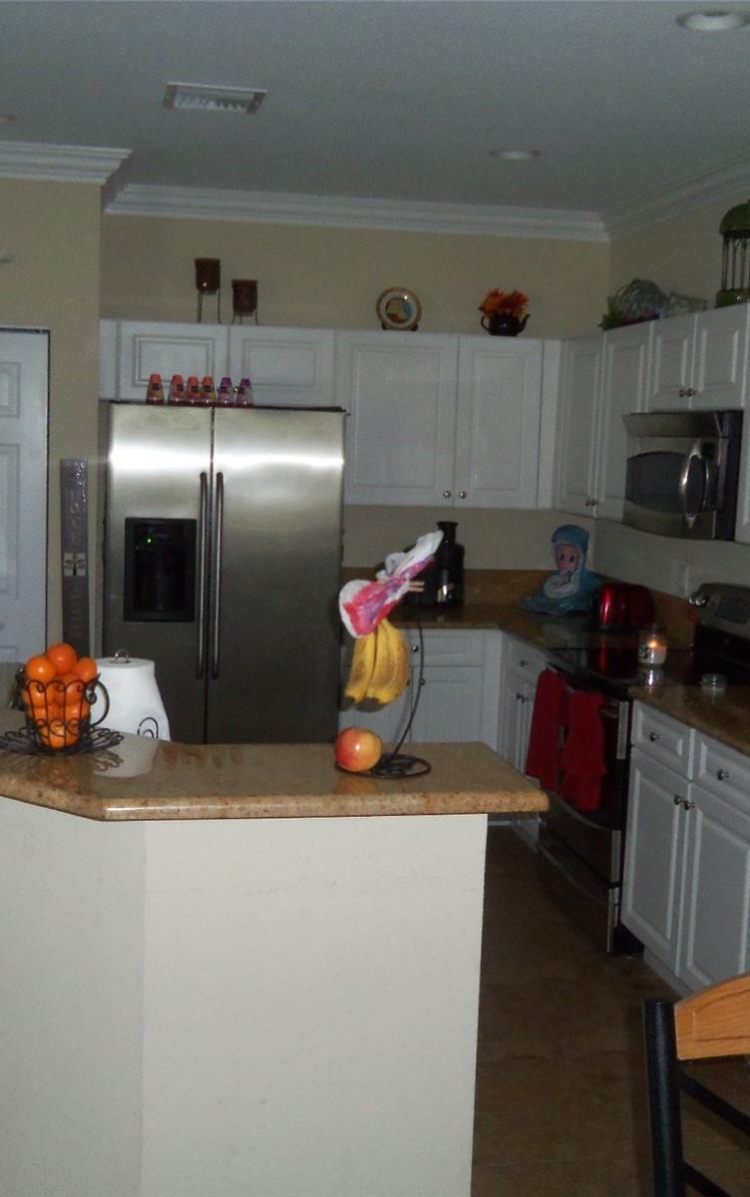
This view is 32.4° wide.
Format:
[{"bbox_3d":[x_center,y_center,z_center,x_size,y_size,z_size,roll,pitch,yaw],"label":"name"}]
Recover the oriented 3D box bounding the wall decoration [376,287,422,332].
[{"bbox_3d":[0.109,-1.296,5.828,0.212,0.210,0.060,0,7,-11],"label":"wall decoration"}]

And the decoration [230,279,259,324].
[{"bbox_3d":[-0.573,-1.302,5.713,0.125,0.219,0.125,0,7,-11],"label":"decoration"}]

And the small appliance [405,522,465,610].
[{"bbox_3d":[0.284,-0.147,5.947,0.245,0.405,0.230,0,7,-11],"label":"small appliance"}]

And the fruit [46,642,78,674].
[{"bbox_3d":[-0.634,0.121,2.619,0.066,0.066,0.066,0,7,-11],"label":"fruit"}]

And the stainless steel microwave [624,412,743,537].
[{"bbox_3d":[1.219,-0.442,4.569,0.405,0.420,0.760,0,7,-11],"label":"stainless steel microwave"}]

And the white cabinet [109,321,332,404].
[{"bbox_3d":[-0.694,-1.024,5.697,0.985,0.325,0.335,0,7,-11],"label":"white cabinet"}]

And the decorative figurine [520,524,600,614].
[{"bbox_3d":[0.868,-0.143,6.049,0.340,0.405,0.260,5,7,22],"label":"decorative figurine"}]

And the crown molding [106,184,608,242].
[{"bbox_3d":[-0.033,-1.750,5.879,2.350,0.112,0.110,0,7,-11],"label":"crown molding"}]

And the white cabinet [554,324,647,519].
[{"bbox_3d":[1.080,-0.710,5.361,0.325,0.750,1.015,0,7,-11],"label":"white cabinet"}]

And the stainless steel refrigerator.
[{"bbox_3d":[-0.660,0.105,5.455,0.915,1.795,0.840,0,7,-11],"label":"stainless steel refrigerator"}]

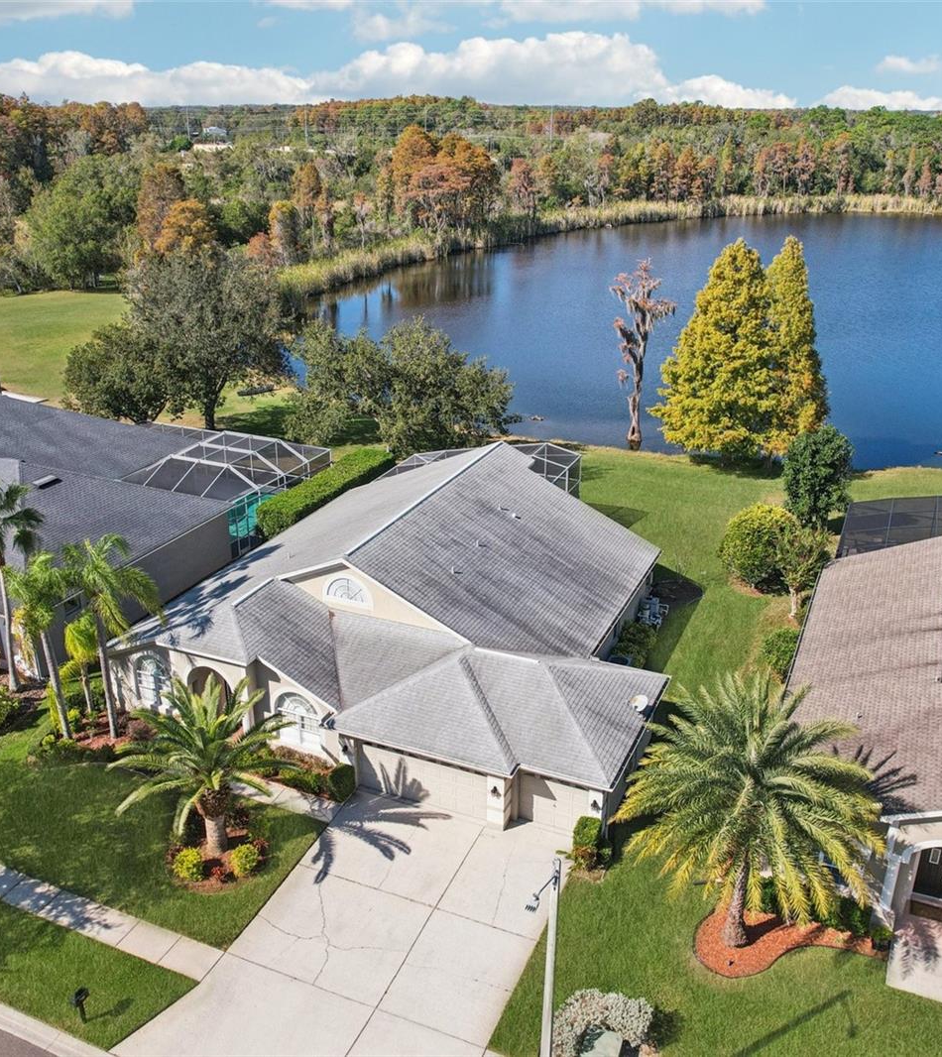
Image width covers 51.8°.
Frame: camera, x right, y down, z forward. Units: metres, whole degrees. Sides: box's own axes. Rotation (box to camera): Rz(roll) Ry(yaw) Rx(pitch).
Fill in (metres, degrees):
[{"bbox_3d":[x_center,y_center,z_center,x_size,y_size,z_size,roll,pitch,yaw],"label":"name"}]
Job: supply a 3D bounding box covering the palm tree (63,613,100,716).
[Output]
[{"bbox_3d":[-15.394,5.500,38.694,1.900,4.500,1.900,0,23,0],"label":"palm tree"}]

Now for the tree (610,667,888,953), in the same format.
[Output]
[{"bbox_3d":[7.477,8.150,26.159,6.500,8.100,6.500,10,25,22],"label":"tree"}]

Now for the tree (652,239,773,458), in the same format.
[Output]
[{"bbox_3d":[17.543,-11.712,66.772,9.000,15.600,9.000,0,23,0],"label":"tree"}]

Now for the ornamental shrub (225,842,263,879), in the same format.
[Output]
[{"bbox_3d":[-7.280,10.680,31.241,1.050,0.920,1.050,0,23,0],"label":"ornamental shrub"}]

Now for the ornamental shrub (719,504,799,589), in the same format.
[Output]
[{"bbox_3d":[14.770,0.984,49.796,3.750,4.200,3.750,0,23,0],"label":"ornamental shrub"}]

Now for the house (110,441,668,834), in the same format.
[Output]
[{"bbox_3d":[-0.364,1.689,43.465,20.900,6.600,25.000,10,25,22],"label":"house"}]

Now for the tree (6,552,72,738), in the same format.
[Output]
[{"bbox_3d":[-15.410,4.436,35.511,2.400,7.700,2.600,10,25,22],"label":"tree"}]

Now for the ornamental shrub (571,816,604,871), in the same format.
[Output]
[{"bbox_3d":[3.800,10.194,31.608,1.050,1.360,1.150,0,23,0],"label":"ornamental shrub"}]

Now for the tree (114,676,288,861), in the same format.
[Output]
[{"bbox_3d":[-8.358,8.110,30.582,5.700,6.000,5.700,0,23,0],"label":"tree"}]

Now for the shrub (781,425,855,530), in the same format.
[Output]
[{"bbox_3d":[19.559,-2.760,54.436,3.800,6.300,3.800,10,25,22],"label":"shrub"}]

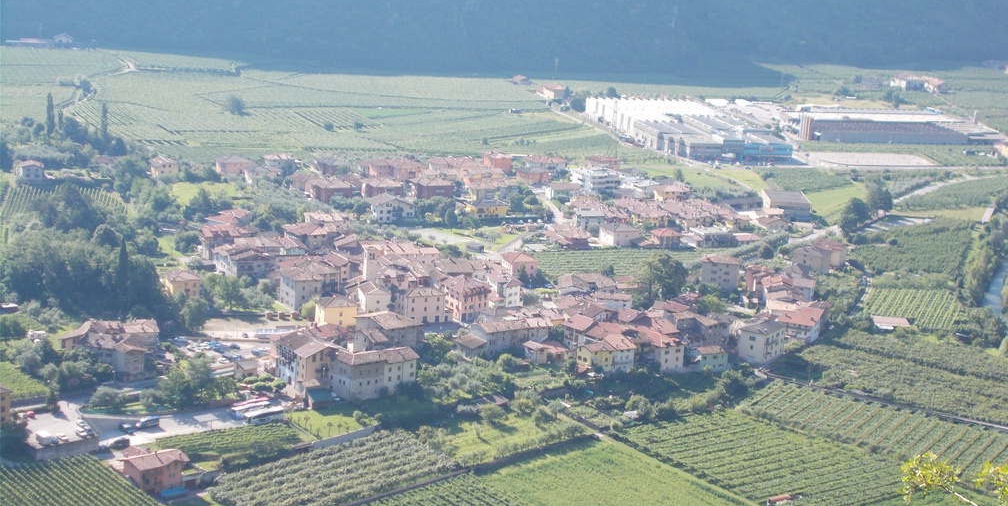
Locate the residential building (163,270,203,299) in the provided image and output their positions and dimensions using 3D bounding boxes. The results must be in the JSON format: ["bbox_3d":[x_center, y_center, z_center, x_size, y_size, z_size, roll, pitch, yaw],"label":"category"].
[{"bbox_3d":[-121.603,11.598,727.949,10.724,9.911,8.796,-4,16,-28],"label":"residential building"}]

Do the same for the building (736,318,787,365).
[{"bbox_3d":[88.490,29.390,657.890,10.070,12.990,15.750,11,14,31],"label":"building"}]

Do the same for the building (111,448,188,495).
[{"bbox_3d":[-99.250,60.779,544.283,16.444,8.289,11.309,-10,20,-43],"label":"building"}]

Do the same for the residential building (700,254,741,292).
[{"bbox_3d":[88.300,7.210,783.320,15.750,12.870,10.000,4,12,3],"label":"residential building"}]

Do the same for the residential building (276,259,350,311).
[{"bbox_3d":[-71.205,11.574,709.604,20.490,15.258,14.659,-6,17,-32],"label":"residential building"}]

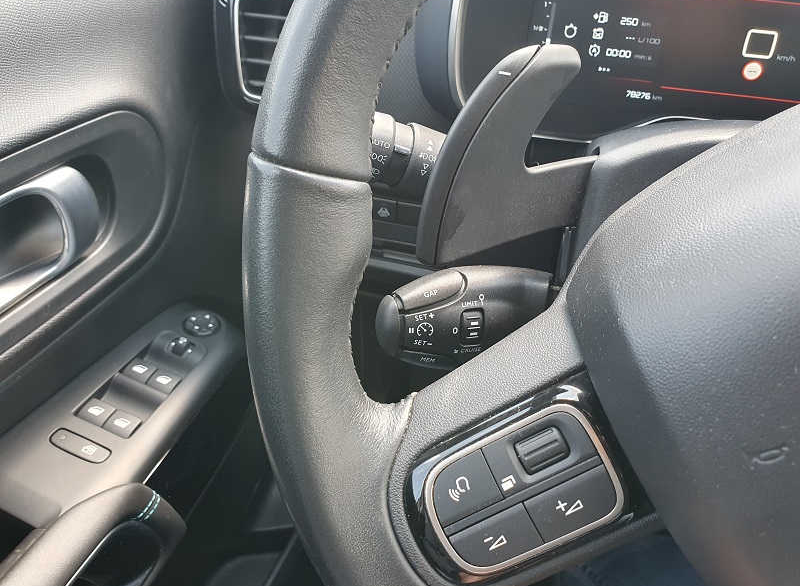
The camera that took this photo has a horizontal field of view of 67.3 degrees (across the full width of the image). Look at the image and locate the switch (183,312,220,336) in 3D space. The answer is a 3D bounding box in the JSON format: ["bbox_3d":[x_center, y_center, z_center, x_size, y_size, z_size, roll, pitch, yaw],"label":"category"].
[{"bbox_3d":[-0.146,0.022,0.443,0.026,0.008,0.026,10,39,-8],"label":"switch"}]

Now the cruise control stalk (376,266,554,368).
[{"bbox_3d":[0.028,0.011,0.262,0.077,0.041,0.031,-4,12,-11],"label":"cruise control stalk"}]

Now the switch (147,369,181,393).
[{"bbox_3d":[-0.156,0.060,0.397,0.018,0.006,0.017,23,39,7],"label":"switch"}]

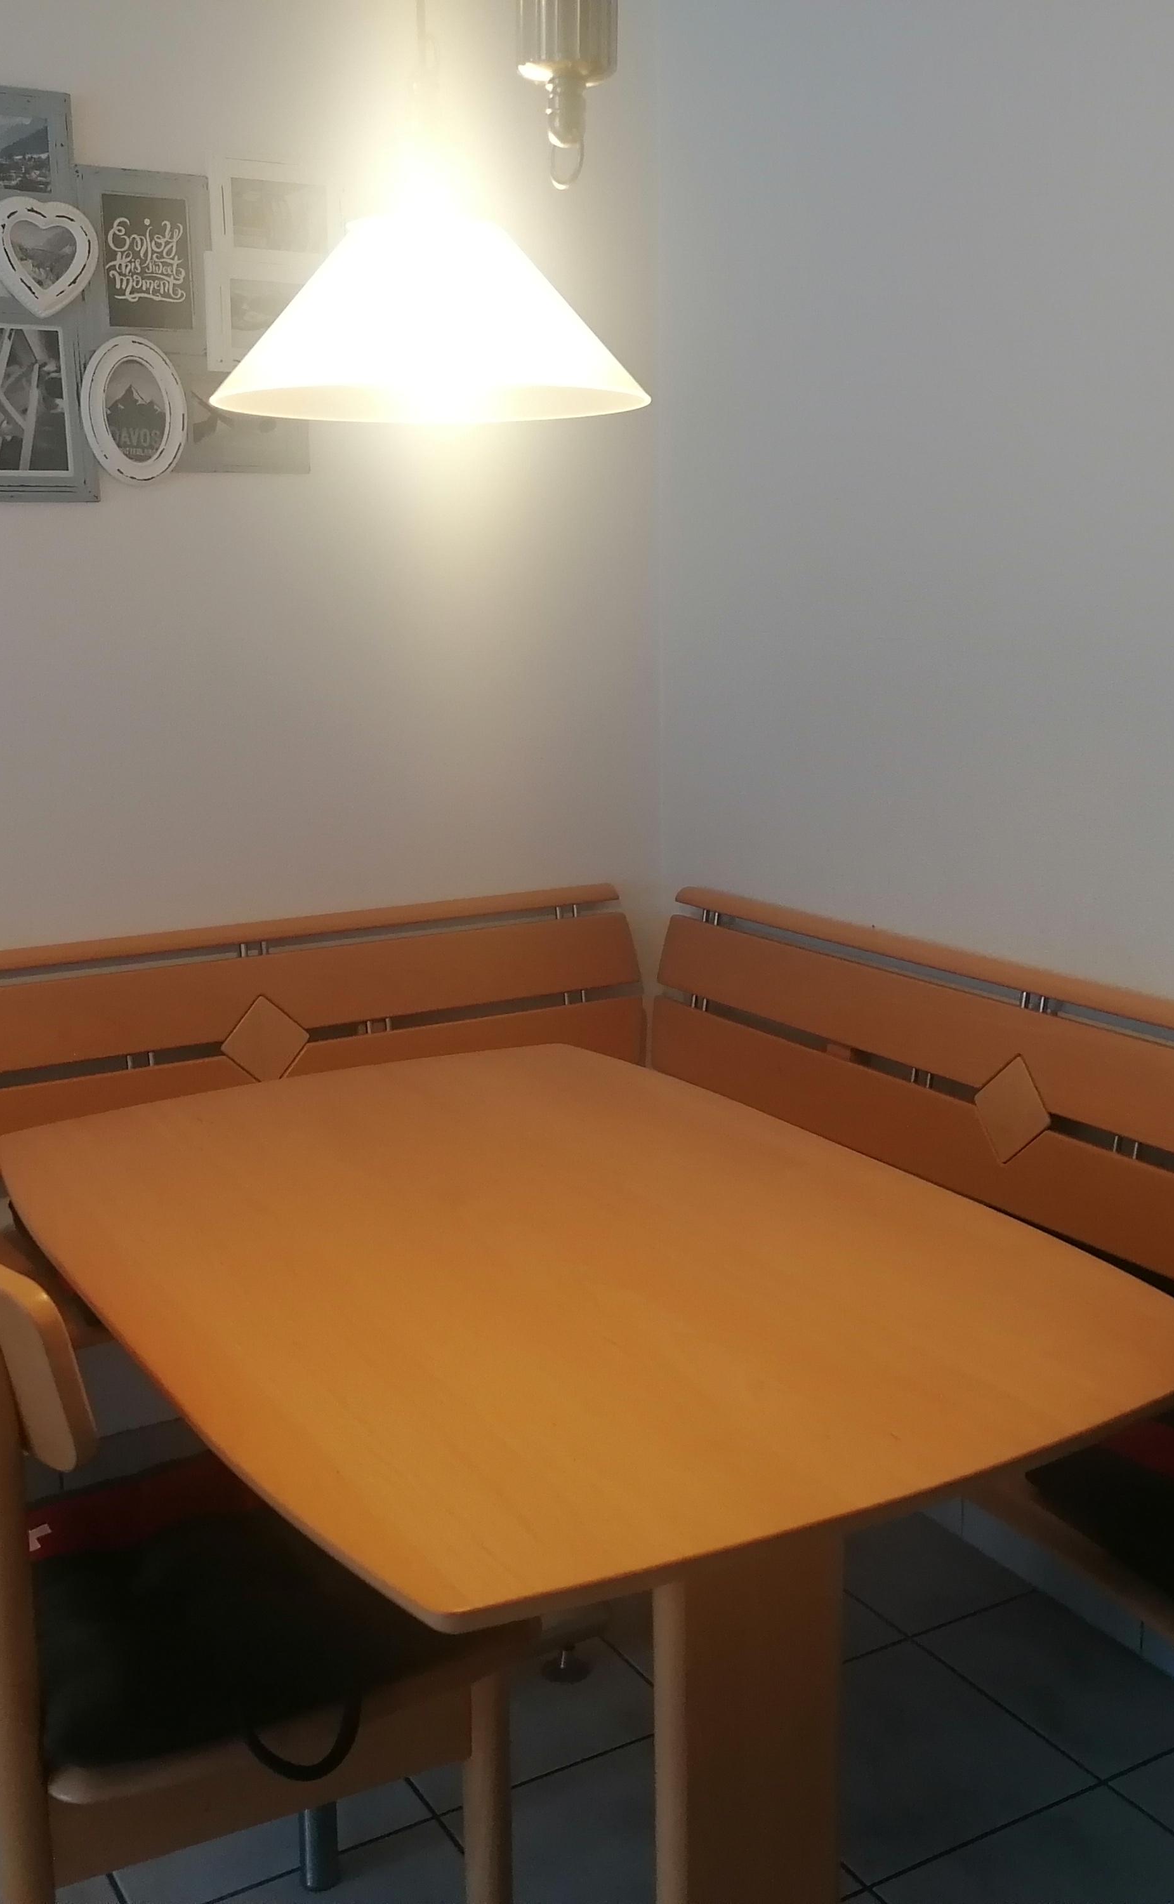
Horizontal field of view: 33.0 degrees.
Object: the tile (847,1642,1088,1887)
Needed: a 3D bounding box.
[{"bbox_3d":[0.349,0.922,2.270,0.330,0.012,0.330,-8,15,-29],"label":"tile"}]

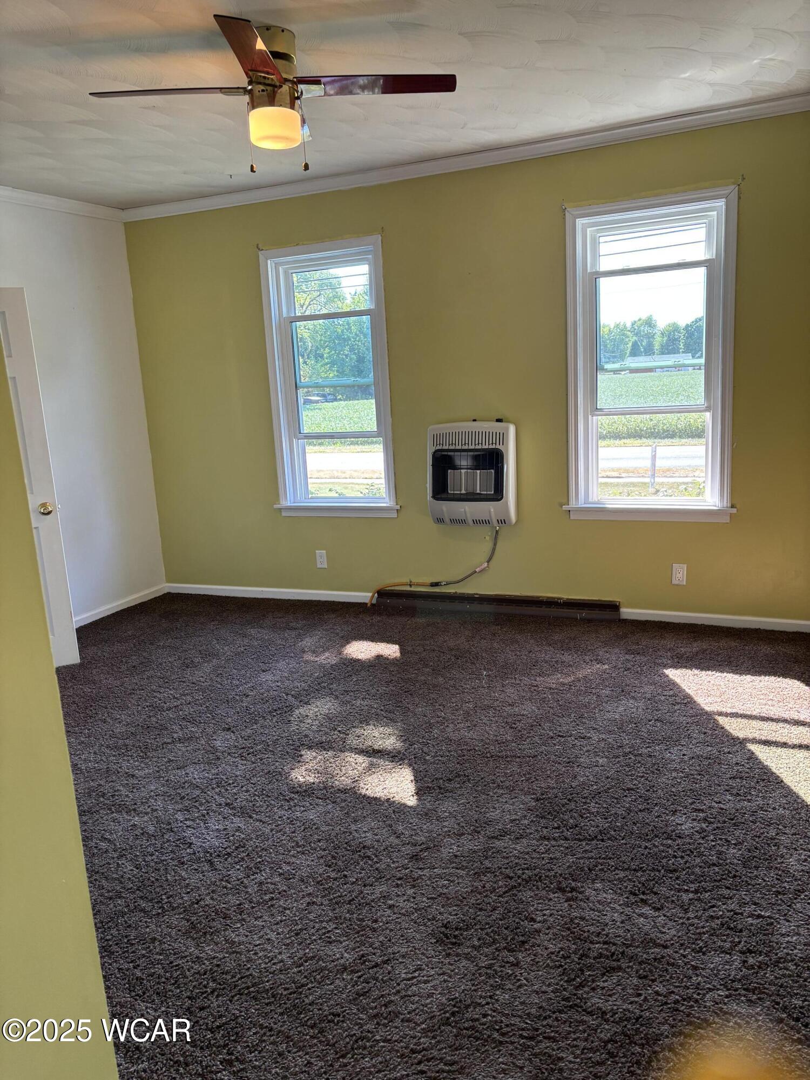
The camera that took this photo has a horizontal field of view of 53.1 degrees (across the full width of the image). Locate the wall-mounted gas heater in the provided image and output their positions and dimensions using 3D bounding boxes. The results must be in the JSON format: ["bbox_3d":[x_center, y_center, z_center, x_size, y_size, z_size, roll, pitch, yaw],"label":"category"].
[{"bbox_3d":[0.409,-0.394,4.811,0.452,0.598,0.200,2,12,22],"label":"wall-mounted gas heater"}]

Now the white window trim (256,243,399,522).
[{"bbox_3d":[-0.470,-0.985,5.157,0.894,1.691,0.100,2,12,22],"label":"white window trim"}]

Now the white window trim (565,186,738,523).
[{"bbox_3d":[1.326,-0.949,4.413,0.931,1.712,0.100,2,12,22],"label":"white window trim"}]

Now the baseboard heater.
[{"bbox_3d":[0.541,0.406,5.006,1.531,0.112,0.070,2,12,22],"label":"baseboard heater"}]

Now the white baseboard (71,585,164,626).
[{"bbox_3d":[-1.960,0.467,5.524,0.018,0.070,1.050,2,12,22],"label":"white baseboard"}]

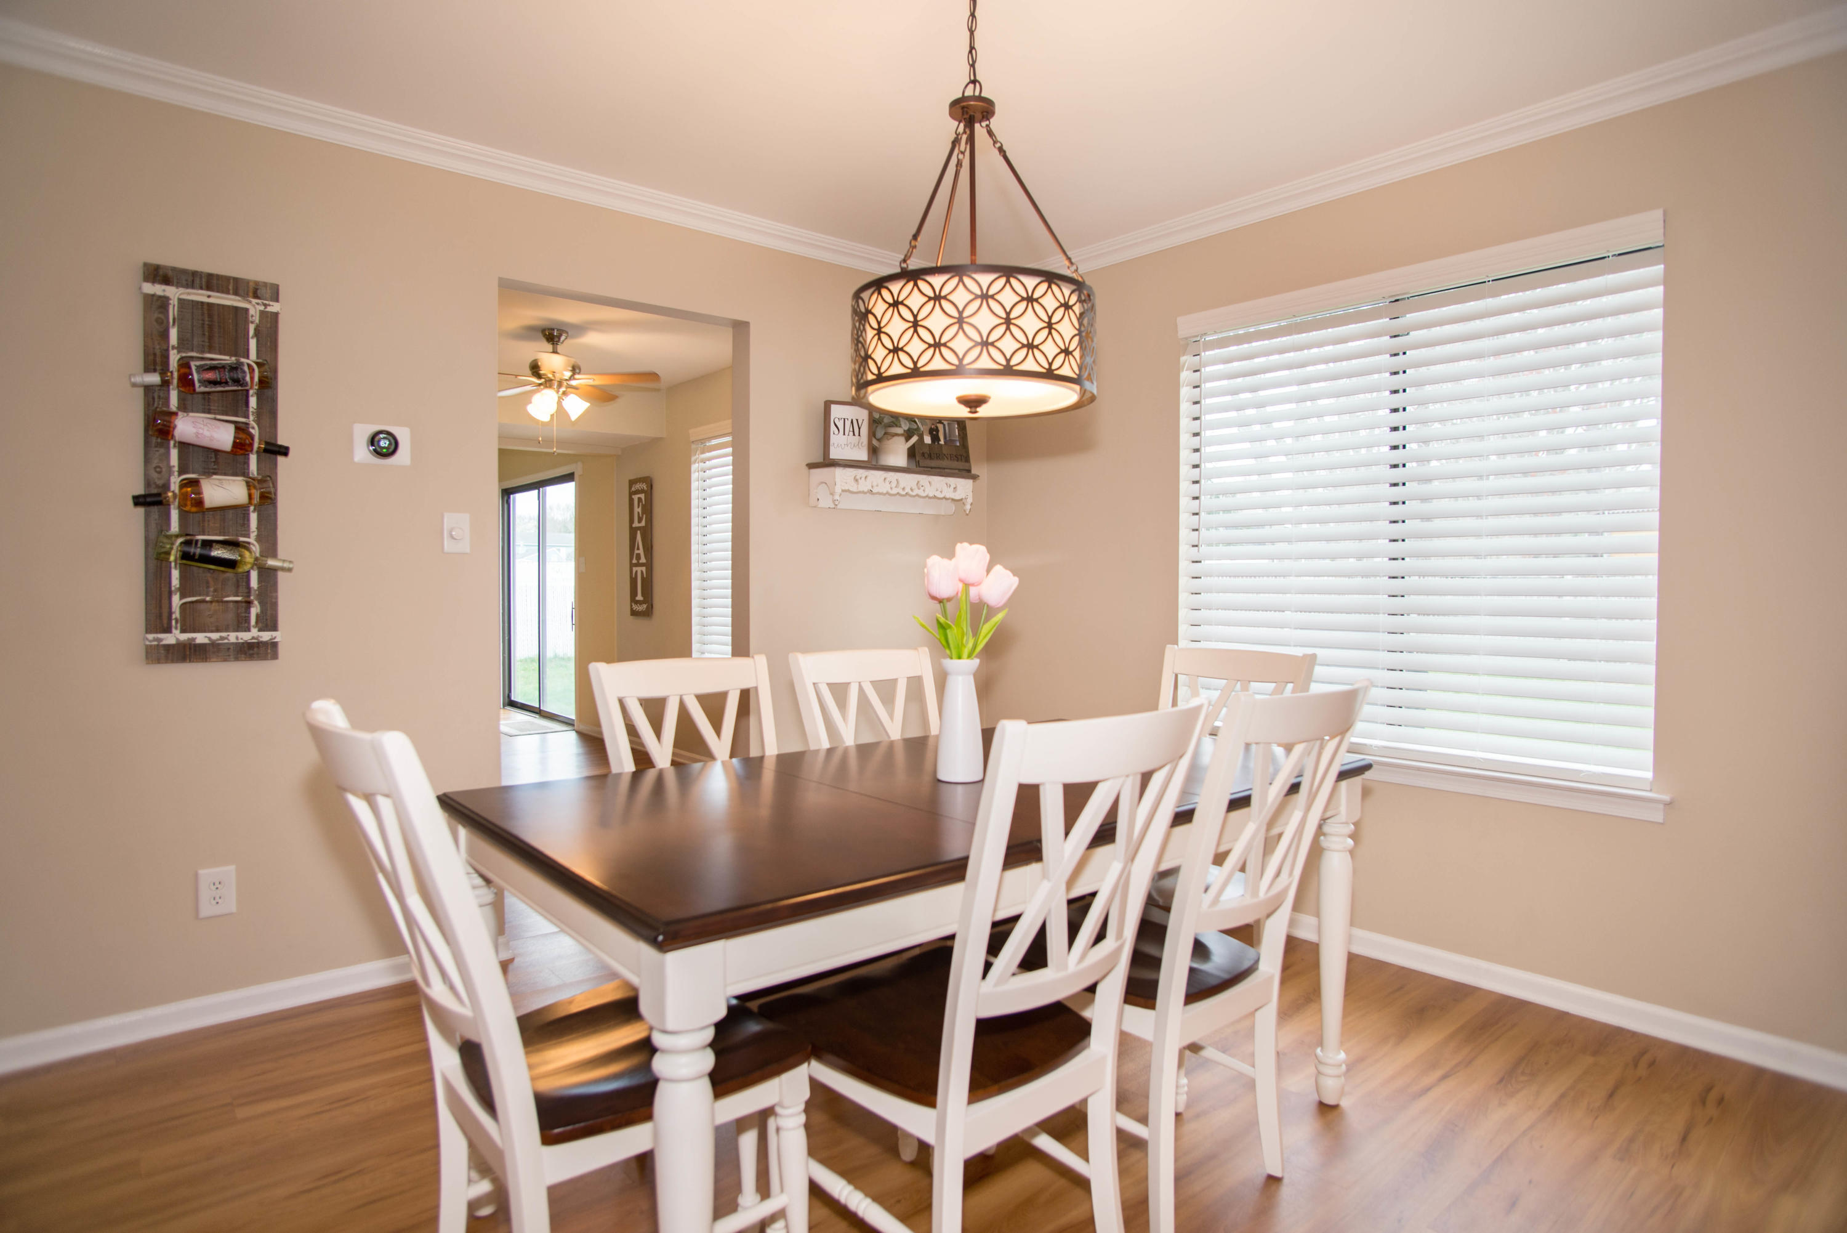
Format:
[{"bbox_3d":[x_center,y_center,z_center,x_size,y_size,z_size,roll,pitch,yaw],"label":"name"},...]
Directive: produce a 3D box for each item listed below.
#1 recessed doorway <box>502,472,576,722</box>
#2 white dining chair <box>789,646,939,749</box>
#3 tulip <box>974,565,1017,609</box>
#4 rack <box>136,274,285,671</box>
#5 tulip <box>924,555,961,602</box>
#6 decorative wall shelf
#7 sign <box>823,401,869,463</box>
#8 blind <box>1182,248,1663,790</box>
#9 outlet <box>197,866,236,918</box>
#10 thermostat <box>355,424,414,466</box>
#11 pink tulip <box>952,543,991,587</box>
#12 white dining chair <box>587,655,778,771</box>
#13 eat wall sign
[{"bbox_3d":[-3.352,-0.143,8.879,0.110,2.030,1.800,-1,2,-40],"label":"recessed doorway"},{"bbox_3d":[-0.015,0.586,2.591,0.470,0.970,0.570,-1,2,-37],"label":"white dining chair"},{"bbox_3d":[0.152,-0.063,2.120,0.072,0.088,0.072,20,0,0],"label":"tulip"},{"bbox_3d":[-1.802,-0.377,2.613,0.285,0.980,0.100,-1,2,-40],"label":"rack"},{"bbox_3d":[0.039,-0.079,2.120,0.072,0.092,0.072,0,2,0],"label":"tulip"},{"bbox_3d":[-0.092,-0.495,3.980,0.735,0.168,0.178,-1,2,-40],"label":"decorative wall shelf"},{"bbox_3d":[-0.278,-0.678,3.833,0.205,0.225,0.030,-2,3,-40],"label":"sign"},{"bbox_3d":[1.402,-0.268,3.151,0.070,1.390,1.440,-2,3,-40],"label":"blind"},{"bbox_3d":[-1.841,0.721,2.678,0.078,0.124,0.009,-1,2,-40],"label":"outlet"},{"bbox_3d":[-1.517,-0.485,2.891,0.146,0.107,0.032,-1,2,-40],"label":"thermostat"},{"bbox_3d":[0.102,-0.106,2.110,0.066,0.088,0.066,-1,2,-40],"label":"pink tulip"},{"bbox_3d":[-0.403,0.602,2.287,0.475,0.975,0.570,-1,2,-40],"label":"white dining chair"},{"bbox_3d":[-1.906,-0.465,6.955,0.035,0.930,0.315,-2,3,-40],"label":"eat wall sign"}]

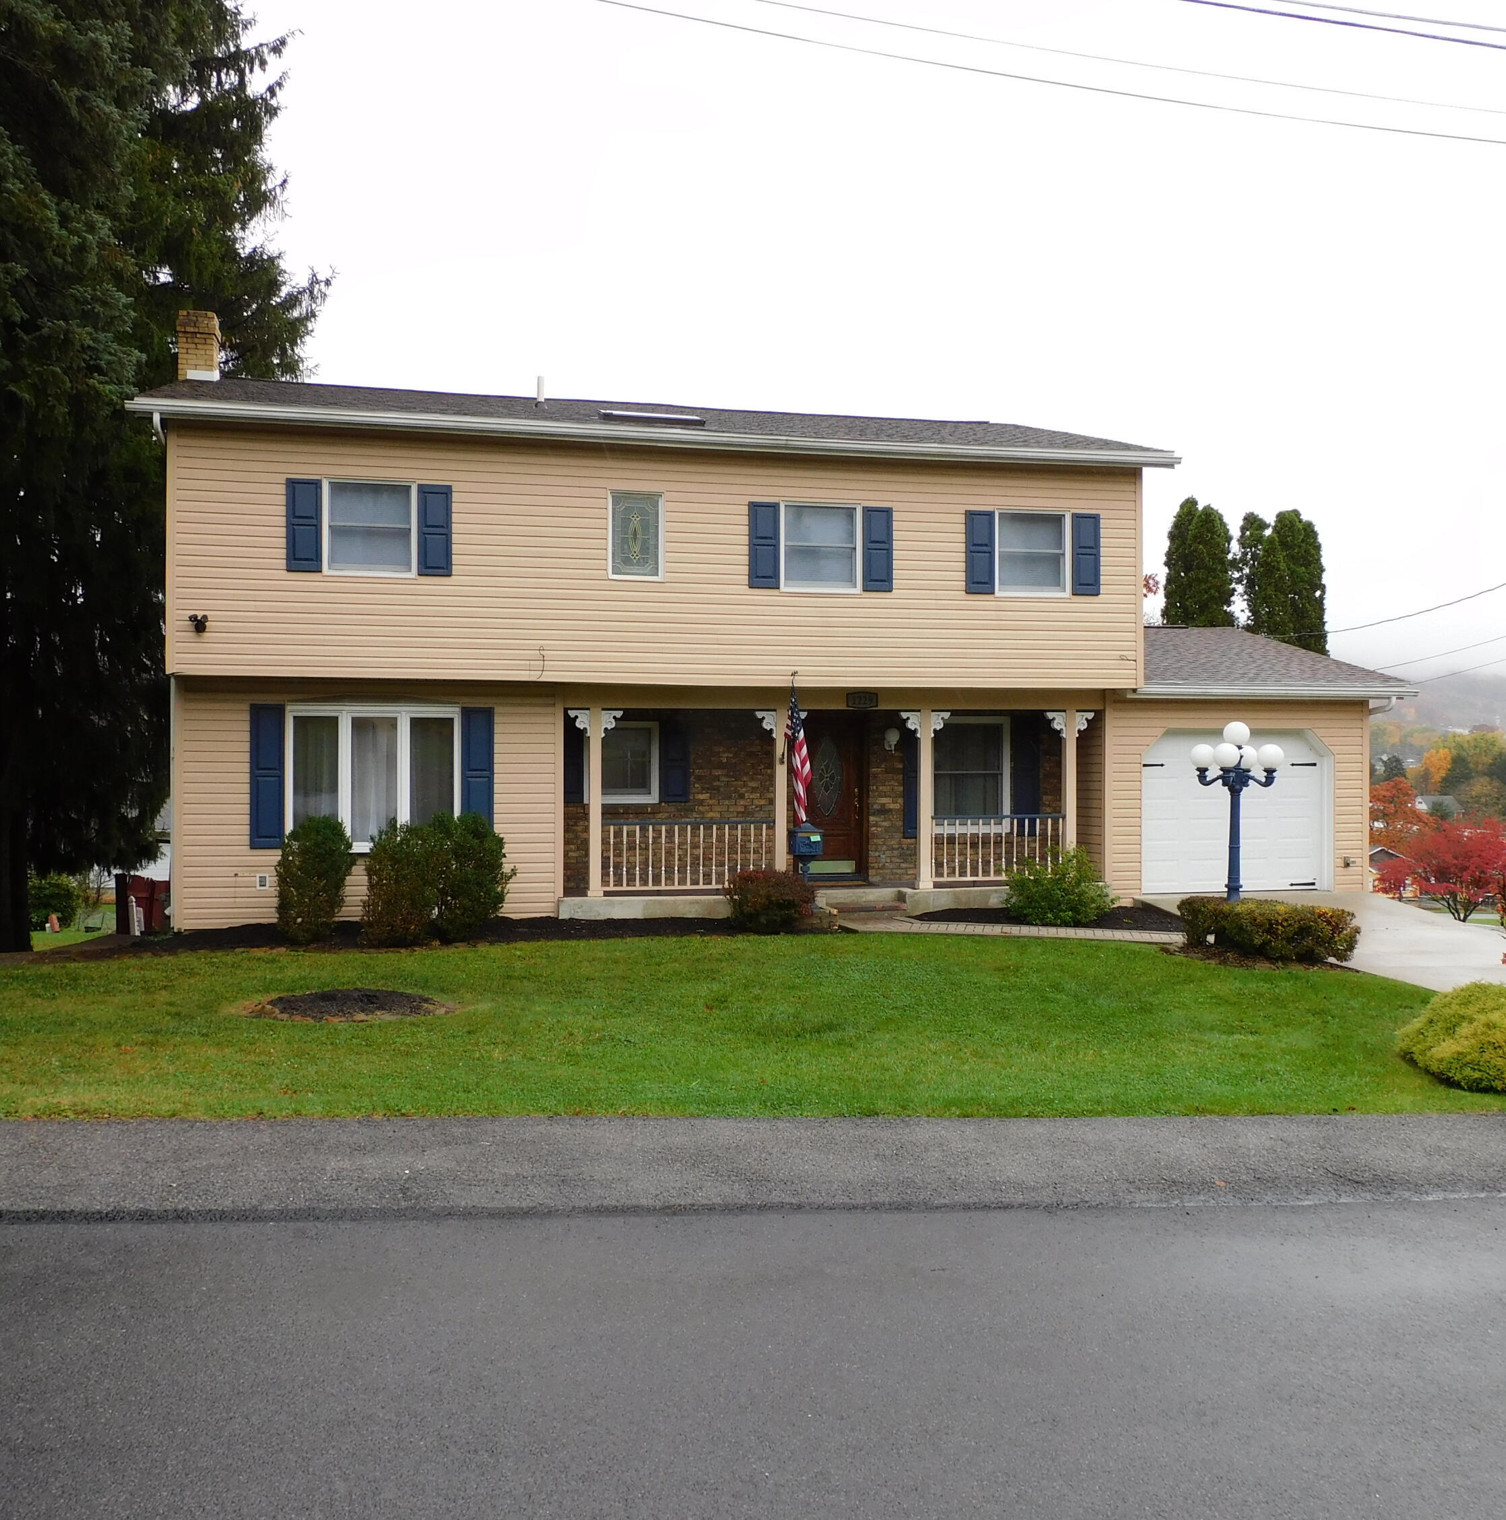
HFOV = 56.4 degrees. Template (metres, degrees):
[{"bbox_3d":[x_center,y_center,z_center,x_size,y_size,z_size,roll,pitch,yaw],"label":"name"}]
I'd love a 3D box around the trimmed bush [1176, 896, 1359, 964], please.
[{"bbox_3d":[4.760,1.540,13.000,1.550,0.540,1.000,0,-1,25],"label":"trimmed bush"}]

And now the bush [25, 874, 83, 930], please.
[{"bbox_3d":[-13.800,2.790,27.600,1.200,1.200,1.150,0,-1,0],"label":"bush"}]

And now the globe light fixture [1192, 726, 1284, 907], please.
[{"bbox_3d":[4.540,0.740,13.200,0.910,2.190,0.910,0,-1,15],"label":"globe light fixture"}]

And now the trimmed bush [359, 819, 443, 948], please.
[{"bbox_3d":[-3.650,1.270,14.550,0.860,1.270,0.820,0,-1,-13],"label":"trimmed bush"}]

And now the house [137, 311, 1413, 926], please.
[{"bbox_3d":[0.020,-2.090,21.300,15.500,7.950,10.800,0,-1,-13],"label":"house"}]

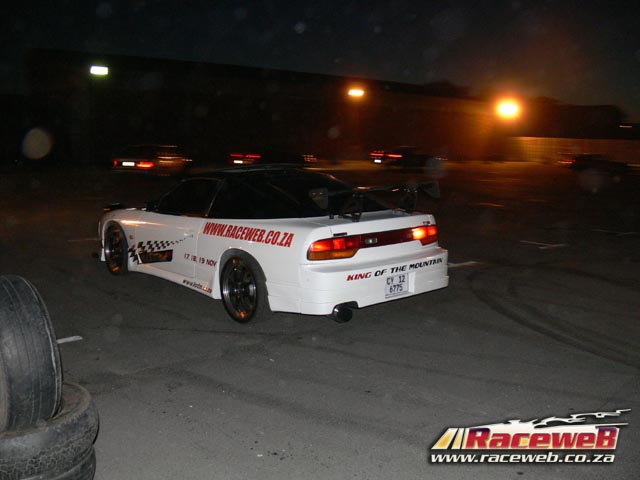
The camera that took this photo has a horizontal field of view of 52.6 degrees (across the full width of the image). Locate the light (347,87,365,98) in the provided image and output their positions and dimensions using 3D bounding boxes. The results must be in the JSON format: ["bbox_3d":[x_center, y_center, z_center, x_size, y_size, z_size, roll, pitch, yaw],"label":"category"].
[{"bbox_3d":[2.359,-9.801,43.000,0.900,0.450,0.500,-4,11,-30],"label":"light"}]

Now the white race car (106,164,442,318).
[{"bbox_3d":[-0.884,-0.136,7.046,1.740,1.290,4.510,-7,12,-42],"label":"white race car"}]

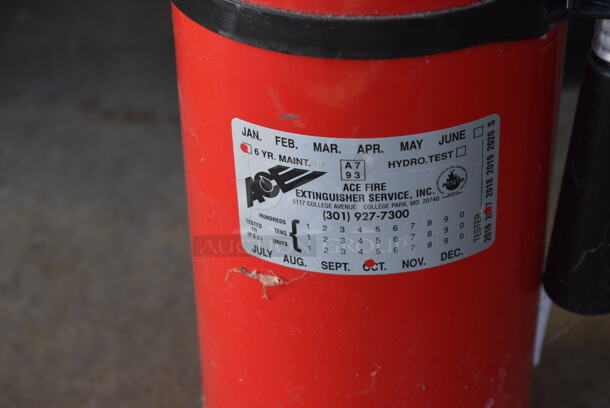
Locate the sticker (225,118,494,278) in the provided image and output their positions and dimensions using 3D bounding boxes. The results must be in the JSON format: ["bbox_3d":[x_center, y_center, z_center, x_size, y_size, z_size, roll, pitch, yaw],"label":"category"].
[{"bbox_3d":[0.019,-0.003,0.431,0.083,0.051,0.016,-1,35,4],"label":"sticker"}]

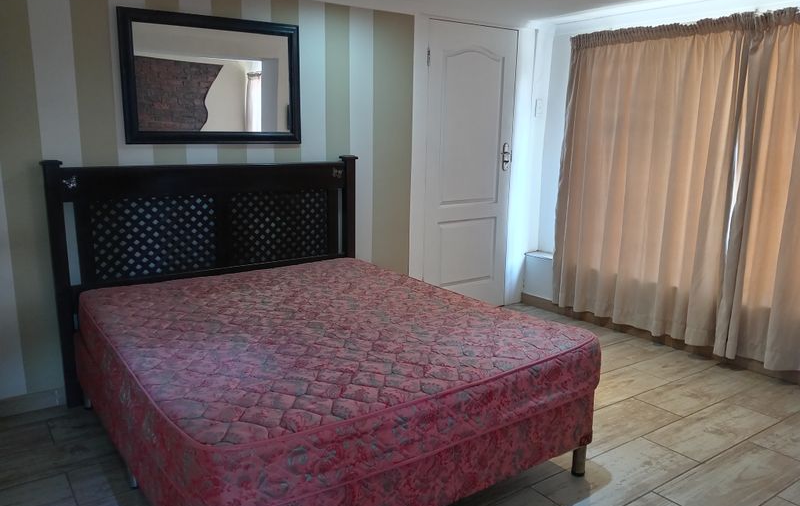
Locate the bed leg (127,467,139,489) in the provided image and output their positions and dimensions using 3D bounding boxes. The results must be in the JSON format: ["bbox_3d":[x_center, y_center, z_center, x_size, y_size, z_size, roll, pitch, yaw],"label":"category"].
[{"bbox_3d":[-0.989,0.815,2.331,0.050,0.120,0.050,-7,13,-35],"label":"bed leg"}]

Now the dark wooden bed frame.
[{"bbox_3d":[-0.942,0.088,3.353,1.618,1.169,0.075,-7,13,-35],"label":"dark wooden bed frame"}]

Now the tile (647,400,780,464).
[{"bbox_3d":[1.442,0.812,2.875,0.709,0.010,0.278,-7,13,-35],"label":"tile"}]

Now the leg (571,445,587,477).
[{"bbox_3d":[0.706,0.815,2.458,0.050,0.120,0.050,1,11,0],"label":"leg"}]

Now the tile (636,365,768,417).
[{"bbox_3d":[1.571,0.733,3.303,0.717,0.010,0.278,-7,13,-35],"label":"tile"}]

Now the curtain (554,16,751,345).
[{"bbox_3d":[1.520,-0.442,3.940,0.100,1.893,1.271,-7,13,-35],"label":"curtain"}]

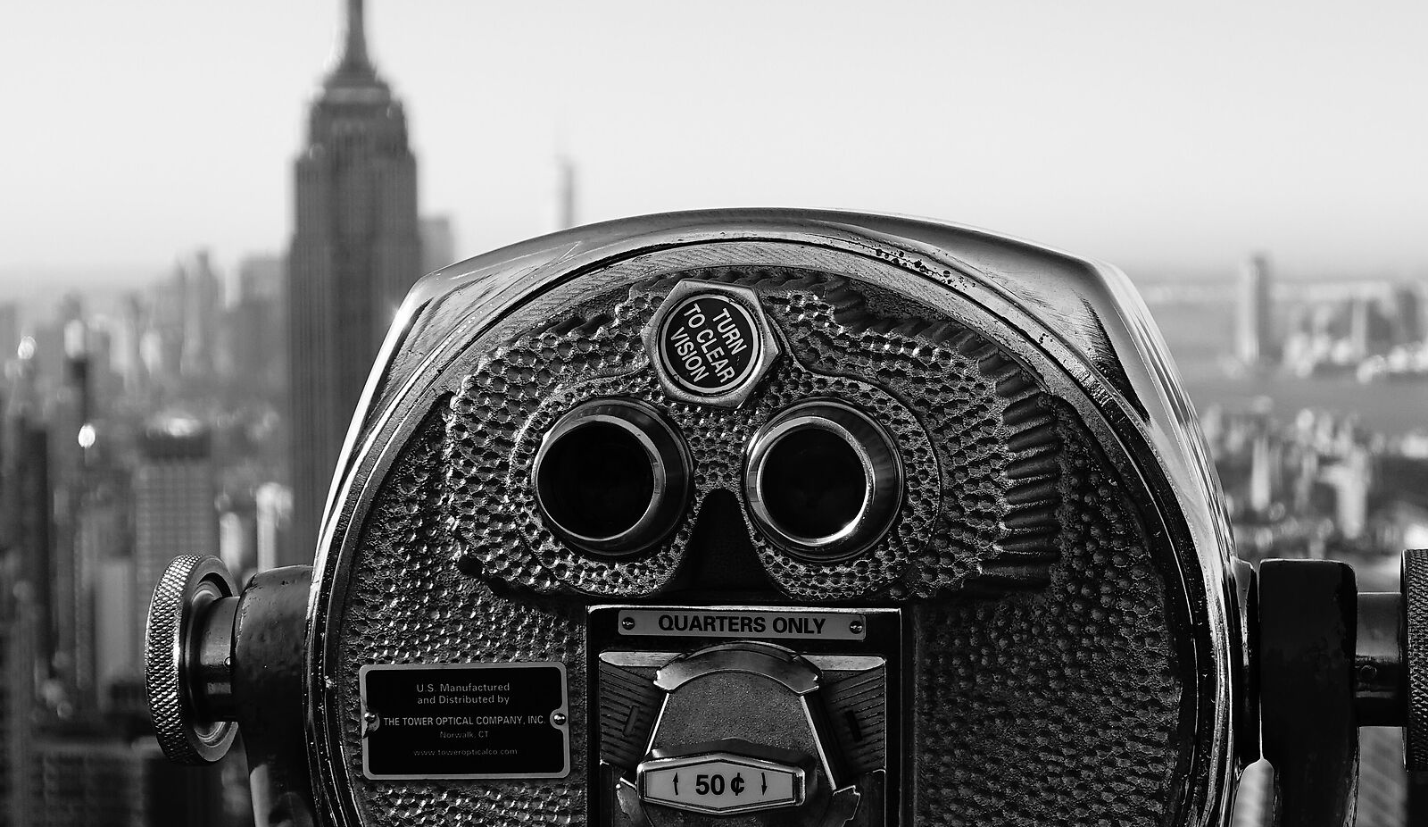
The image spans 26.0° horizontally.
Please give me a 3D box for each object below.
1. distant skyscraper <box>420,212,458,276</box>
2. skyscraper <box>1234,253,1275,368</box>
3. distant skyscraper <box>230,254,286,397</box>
[{"bbox_3d":[-535.640,-224.770,5977.910,62.000,329.000,55.000,0,3,-6],"label":"distant skyscraper"},{"bbox_3d":[1180.770,-219.310,6753.970,45.000,238.000,65.000,-1,3,-12],"label":"skyscraper"},{"bbox_3d":[-894.520,-198.420,6143.830,86.000,248.000,35.000,0,3,-2],"label":"distant skyscraper"}]

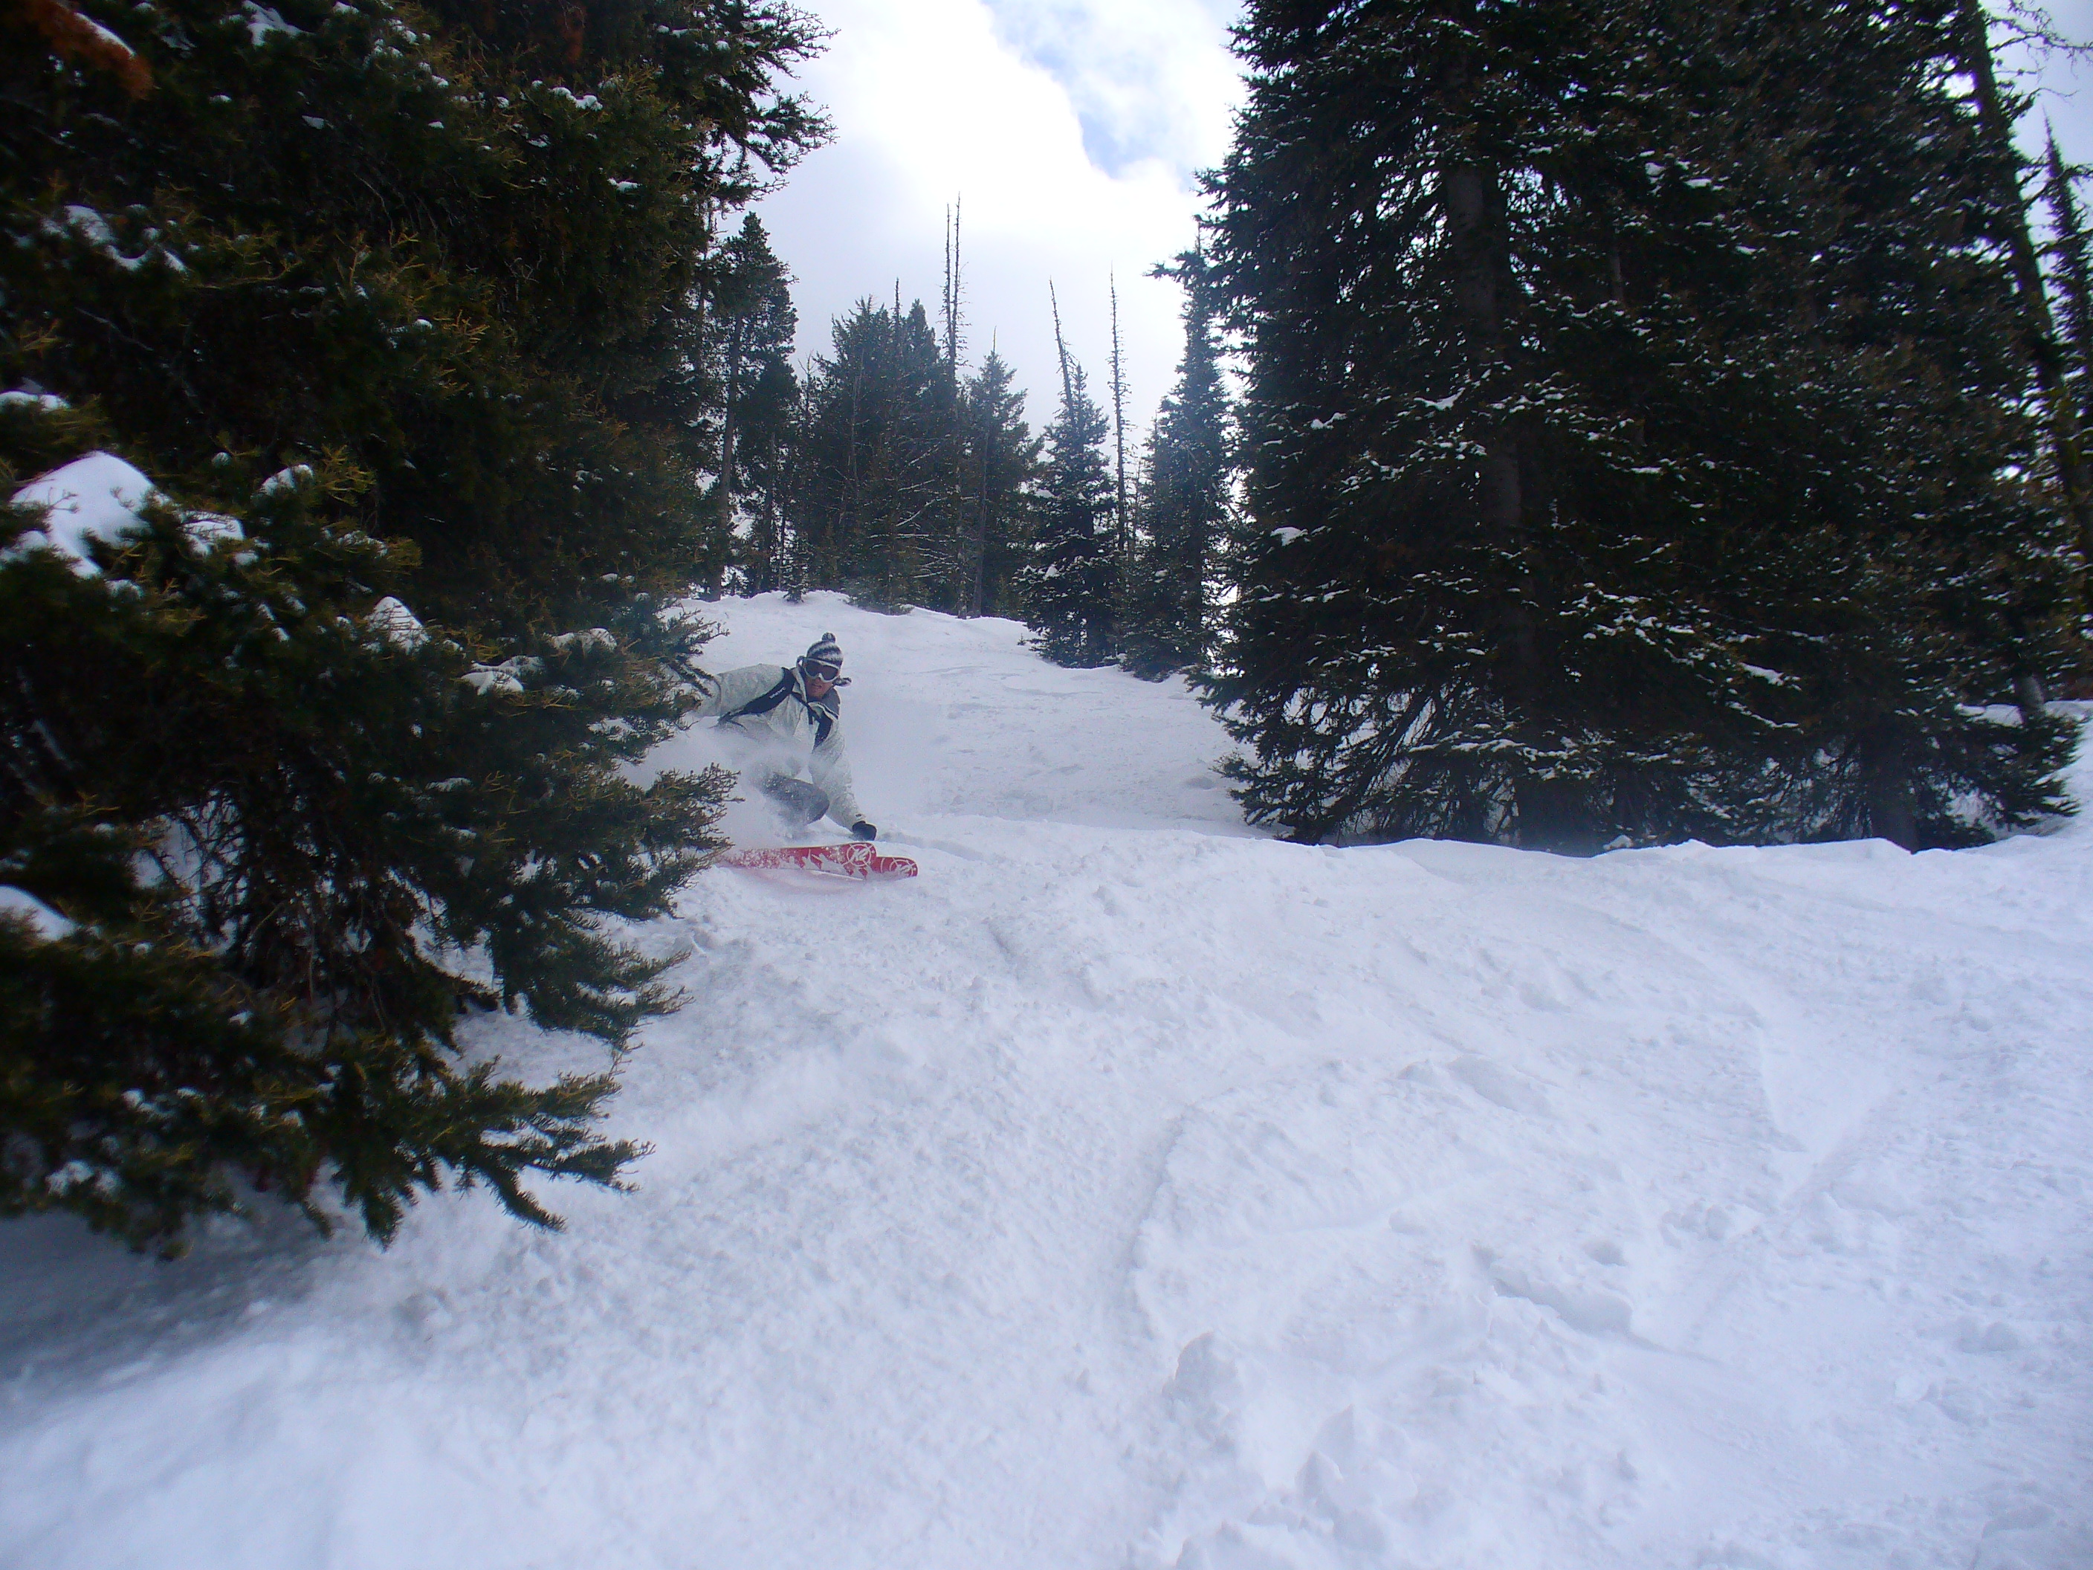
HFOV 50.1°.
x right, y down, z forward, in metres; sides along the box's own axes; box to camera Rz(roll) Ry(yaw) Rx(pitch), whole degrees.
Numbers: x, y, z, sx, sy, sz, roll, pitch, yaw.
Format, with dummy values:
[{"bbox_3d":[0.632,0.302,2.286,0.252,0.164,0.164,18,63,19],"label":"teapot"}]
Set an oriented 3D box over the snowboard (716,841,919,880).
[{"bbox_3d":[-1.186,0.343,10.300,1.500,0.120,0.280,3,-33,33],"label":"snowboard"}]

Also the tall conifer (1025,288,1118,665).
[{"bbox_3d":[0.504,-5.550,39.417,2.000,7.568,2.000,0,-22,0],"label":"tall conifer"}]

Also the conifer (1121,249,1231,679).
[{"bbox_3d":[2.236,-5.539,37.542,2.100,8.231,2.100,0,-22,0],"label":"conifer"}]

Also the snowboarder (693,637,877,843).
[{"bbox_3d":[-1.228,-0.201,10.400,0.880,0.980,0.750,8,-23,-19],"label":"snowboarder"}]

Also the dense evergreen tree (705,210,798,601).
[{"bbox_3d":[-6.265,-8.133,46.711,2.300,9.137,2.300,0,-22,0],"label":"dense evergreen tree"}]

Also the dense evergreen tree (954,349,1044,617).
[{"bbox_3d":[-1.040,-6.159,45.156,2.100,6.174,2.100,0,-22,0],"label":"dense evergreen tree"}]

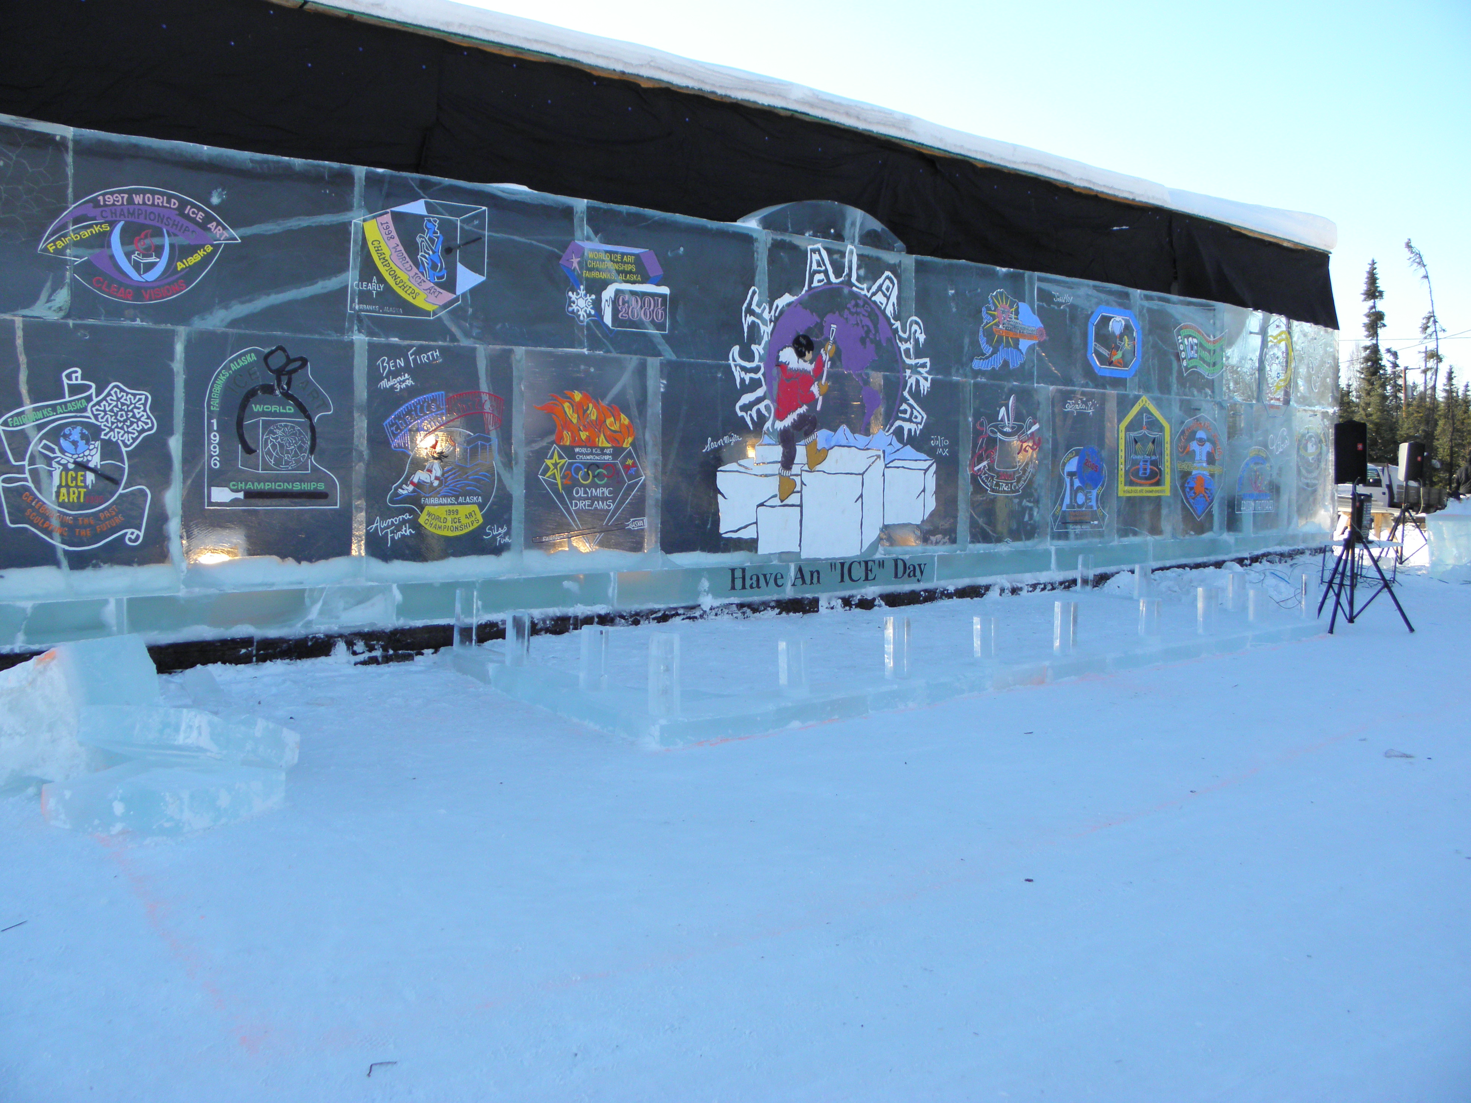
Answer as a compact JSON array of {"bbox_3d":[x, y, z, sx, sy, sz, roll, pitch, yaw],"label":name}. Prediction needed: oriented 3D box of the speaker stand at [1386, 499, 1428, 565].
[{"bbox_3d":[10.520,-0.375,18.700,1.000,1.300,1.000,2,4,30],"label":"speaker stand"}]

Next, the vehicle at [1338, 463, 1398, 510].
[{"bbox_3d":[18.210,-1.721,34.500,1.950,1.900,5.200,-3,5,-40],"label":"vehicle"}]

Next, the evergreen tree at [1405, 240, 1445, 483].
[{"bbox_3d":[30.158,-7.740,52.000,1.750,11.600,1.700,2,4,30],"label":"evergreen tree"}]

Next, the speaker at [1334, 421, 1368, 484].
[{"bbox_3d":[6.103,-0.986,11.800,0.340,0.615,0.320,3,5,34],"label":"speaker"}]

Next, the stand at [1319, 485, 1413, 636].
[{"bbox_3d":[6.190,0.024,11.750,1.000,1.420,1.000,2,4,30],"label":"stand"}]

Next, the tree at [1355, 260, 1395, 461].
[{"bbox_3d":[27.949,-7.339,52.000,1.900,10.800,1.900,2,4,30],"label":"tree"}]

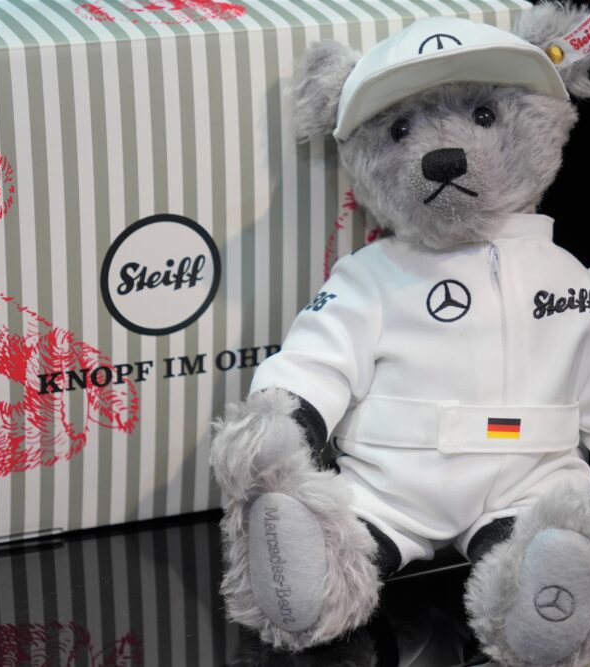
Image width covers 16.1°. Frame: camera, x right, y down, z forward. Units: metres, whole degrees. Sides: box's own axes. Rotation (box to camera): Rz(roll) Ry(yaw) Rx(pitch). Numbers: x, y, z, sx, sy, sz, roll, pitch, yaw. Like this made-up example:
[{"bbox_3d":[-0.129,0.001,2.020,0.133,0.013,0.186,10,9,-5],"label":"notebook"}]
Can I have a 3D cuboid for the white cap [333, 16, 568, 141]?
[{"bbox_3d":[0.063,-0.110,0.870,0.098,0.056,0.105,-9,-15,3],"label":"white cap"}]

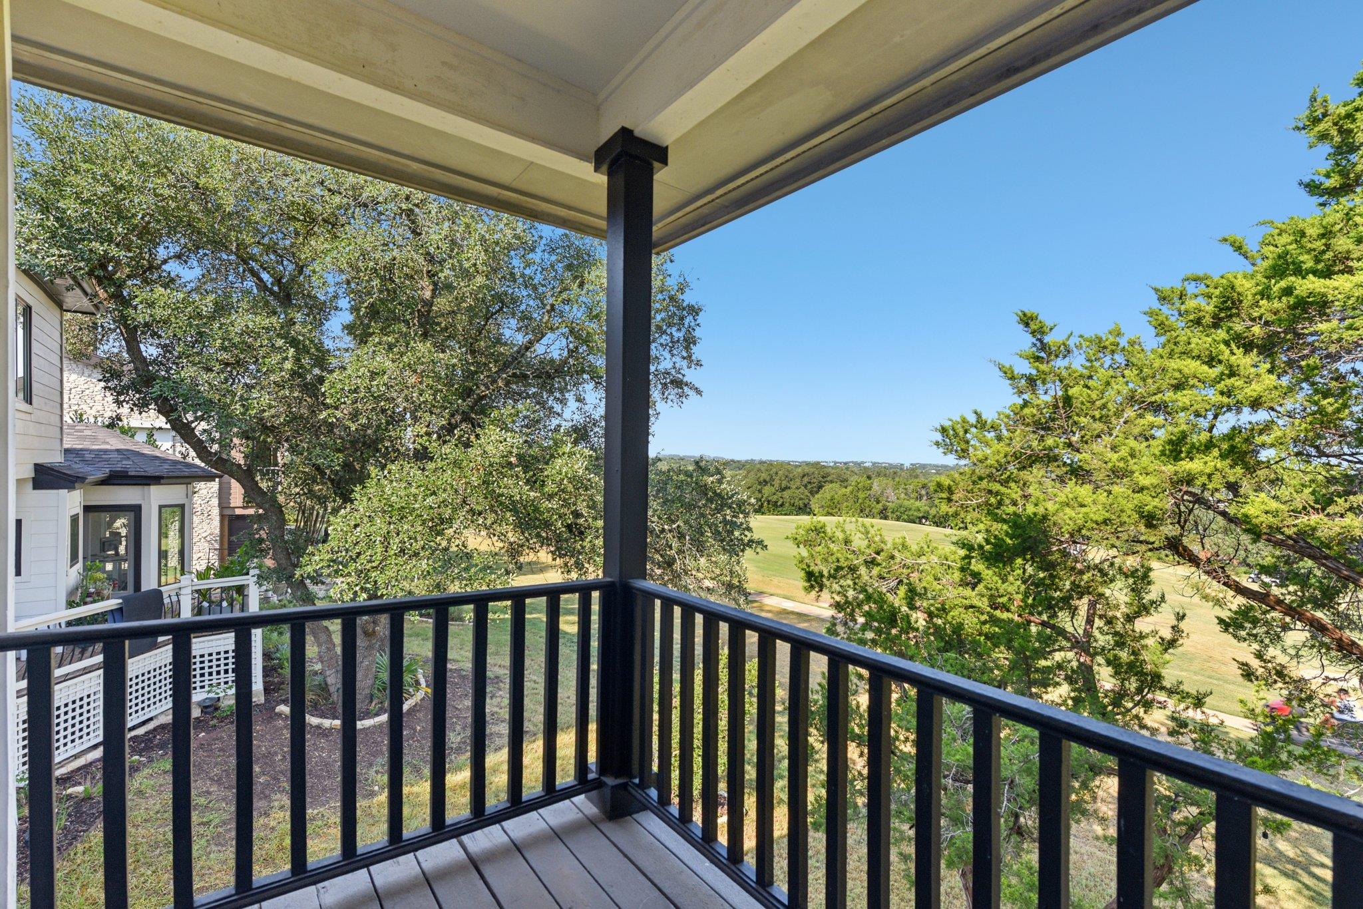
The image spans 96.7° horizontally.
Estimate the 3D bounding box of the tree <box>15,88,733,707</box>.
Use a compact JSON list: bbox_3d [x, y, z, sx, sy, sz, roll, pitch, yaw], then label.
[{"bbox_3d":[-5.100,-1.000,10.500,11.500,11.000,10.000,1,-1,0],"label":"tree"}]

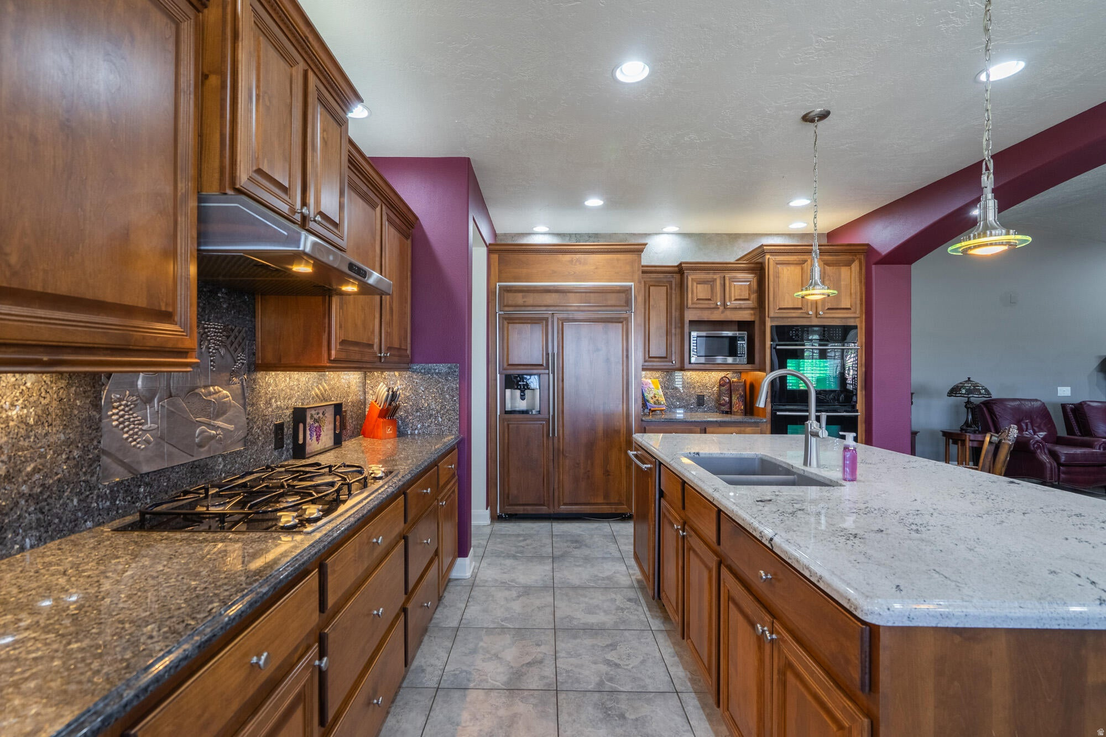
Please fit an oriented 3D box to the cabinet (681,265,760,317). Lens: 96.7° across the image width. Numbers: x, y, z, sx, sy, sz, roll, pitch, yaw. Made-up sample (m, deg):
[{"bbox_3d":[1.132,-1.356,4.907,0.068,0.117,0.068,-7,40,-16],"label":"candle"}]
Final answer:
[{"bbox_3d":[1.525,-0.715,4.700,0.730,0.485,0.500,0,0,-1],"label":"cabinet"}]

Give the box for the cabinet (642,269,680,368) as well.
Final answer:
[{"bbox_3d":[1.020,-0.483,4.880,0.420,0.985,0.350,0,0,-1],"label":"cabinet"}]

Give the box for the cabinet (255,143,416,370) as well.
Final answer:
[{"bbox_3d":[-1.060,-0.484,2.640,0.360,0.990,1.170,0,0,-1],"label":"cabinet"}]

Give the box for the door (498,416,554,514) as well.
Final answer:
[{"bbox_3d":[-0.237,0.855,4.385,0.490,0.868,0.050,0,0,-1],"label":"door"}]

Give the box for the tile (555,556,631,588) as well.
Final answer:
[{"bbox_3d":[0.260,1.379,3.320,0.500,0.010,0.500,0,0,-1],"label":"tile"}]

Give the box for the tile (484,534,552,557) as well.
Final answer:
[{"bbox_3d":[-0.253,1.371,3.793,0.505,0.012,0.488,0,0,-1],"label":"tile"}]

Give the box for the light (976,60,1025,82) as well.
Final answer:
[{"bbox_3d":[2.058,-1.374,2.260,0.175,0.030,0.175,0,0,-1],"label":"light"}]

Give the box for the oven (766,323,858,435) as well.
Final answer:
[{"bbox_3d":[2.300,0.272,4.585,0.762,1.310,0.610,0,0,-1],"label":"oven"}]

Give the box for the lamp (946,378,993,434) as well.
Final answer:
[{"bbox_3d":[4.998,0.443,5.900,0.415,0.645,0.415,0,0,-1],"label":"lamp"}]

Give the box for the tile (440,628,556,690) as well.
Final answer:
[{"bbox_3d":[-0.240,1.371,2.329,0.505,0.012,0.488,0,0,-1],"label":"tile"}]

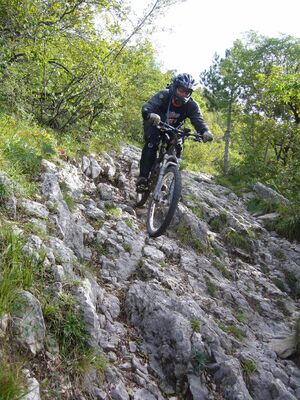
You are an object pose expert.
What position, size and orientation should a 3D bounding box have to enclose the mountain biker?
[{"bbox_3d":[0.205,-0.665,4.130,0.670,1.180,0.820,2,0,-14],"label":"mountain biker"}]

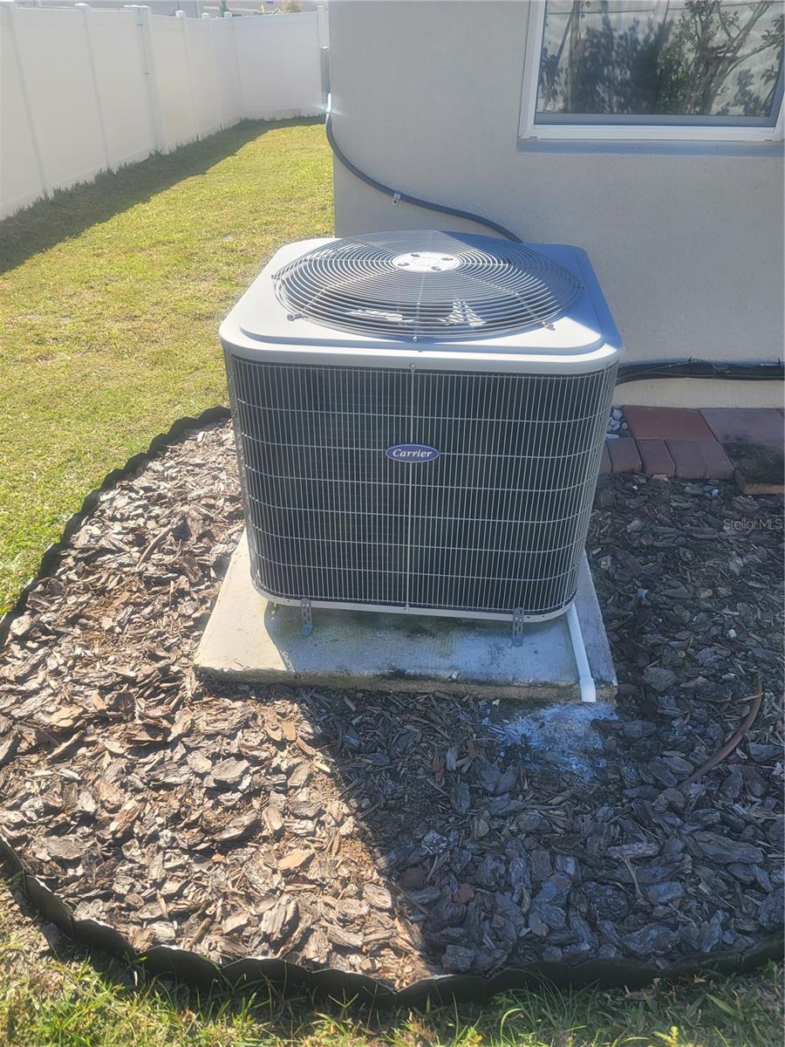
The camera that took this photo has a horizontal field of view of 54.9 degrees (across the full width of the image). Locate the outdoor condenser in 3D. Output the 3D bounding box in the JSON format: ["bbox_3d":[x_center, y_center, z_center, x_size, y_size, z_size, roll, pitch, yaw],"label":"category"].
[{"bbox_3d":[0.086,-0.313,2.114,0.888,0.812,0.888,3,35,5],"label":"outdoor condenser"}]

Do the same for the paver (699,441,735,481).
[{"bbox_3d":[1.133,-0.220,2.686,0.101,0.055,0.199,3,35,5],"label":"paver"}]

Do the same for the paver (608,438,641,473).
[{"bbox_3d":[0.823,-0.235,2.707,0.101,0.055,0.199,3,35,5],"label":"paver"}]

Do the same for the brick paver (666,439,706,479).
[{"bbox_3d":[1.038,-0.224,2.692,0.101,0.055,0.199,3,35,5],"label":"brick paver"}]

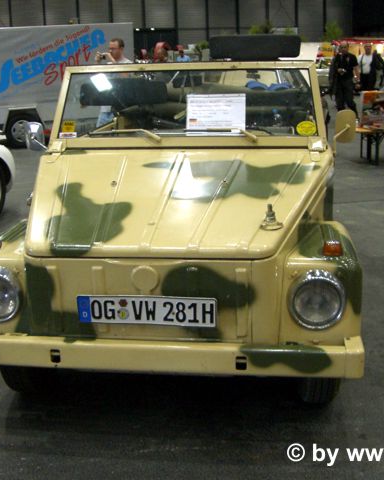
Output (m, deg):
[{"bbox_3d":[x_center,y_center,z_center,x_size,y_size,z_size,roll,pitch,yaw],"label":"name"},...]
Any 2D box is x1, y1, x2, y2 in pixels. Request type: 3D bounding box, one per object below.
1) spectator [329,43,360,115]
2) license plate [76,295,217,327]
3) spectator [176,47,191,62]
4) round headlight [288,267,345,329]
[{"bbox_3d":[3.498,-3.658,16.228,0.640,1.750,0.440,4,16,20],"label":"spectator"},{"bbox_3d":[-0.168,0.265,2.599,0.520,0.110,0.012,1,15,8],"label":"license plate"},{"bbox_3d":[-0.214,-4.373,19.524,0.500,1.790,0.330,-2,14,0],"label":"spectator"},{"bbox_3d":[0.460,0.222,2.585,0.200,0.200,0.085,1,15,8],"label":"round headlight"}]

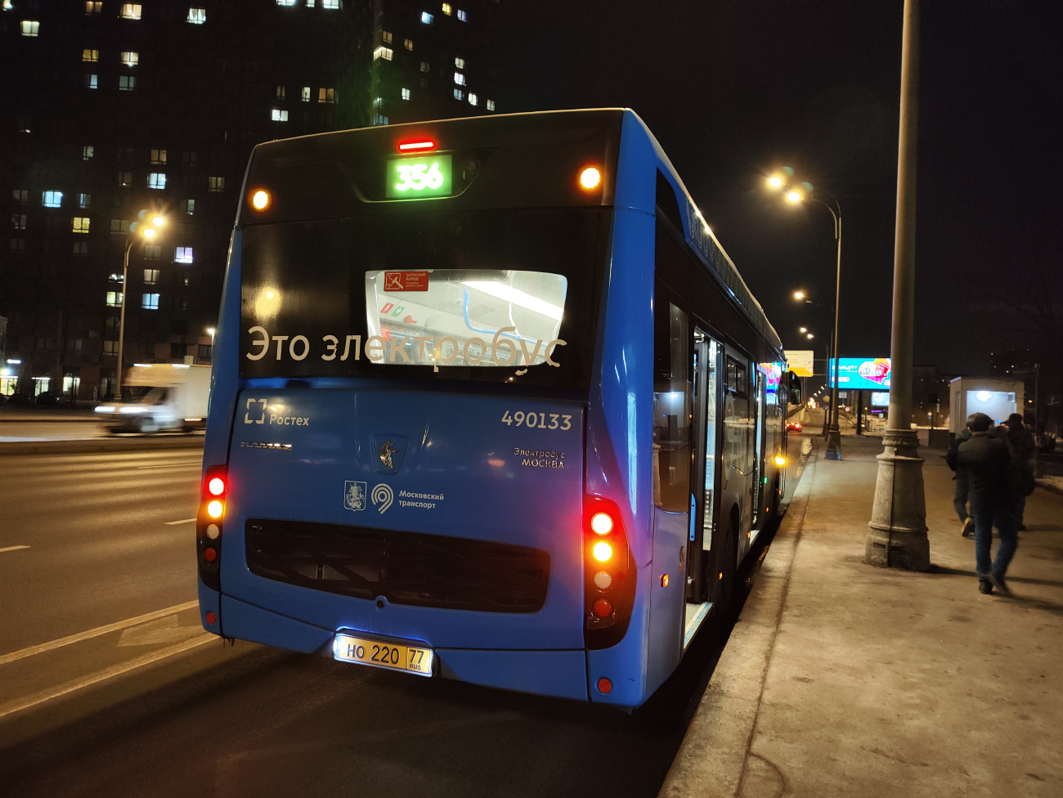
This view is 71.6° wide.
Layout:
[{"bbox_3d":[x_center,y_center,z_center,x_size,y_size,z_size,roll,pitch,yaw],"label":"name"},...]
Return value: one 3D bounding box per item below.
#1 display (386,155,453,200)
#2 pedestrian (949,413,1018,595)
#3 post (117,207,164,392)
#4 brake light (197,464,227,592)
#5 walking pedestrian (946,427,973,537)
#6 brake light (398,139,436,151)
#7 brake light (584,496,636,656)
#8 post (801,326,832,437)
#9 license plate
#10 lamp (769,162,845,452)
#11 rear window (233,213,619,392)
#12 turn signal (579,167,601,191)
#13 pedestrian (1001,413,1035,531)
[{"bbox_3d":[-0.563,-1.105,3.681,0.375,0.200,0.050,2,-1,22],"label":"display"},{"bbox_3d":[4.431,1.006,7.227,0.550,1.730,0.500,1,-1,27],"label":"pedestrian"},{"bbox_3d":[-23.881,-4.684,44.660,3.250,12.200,0.750,2,-1,21],"label":"post"},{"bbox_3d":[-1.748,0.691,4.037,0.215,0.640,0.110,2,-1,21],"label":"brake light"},{"bbox_3d":[6.655,1.198,11.200,0.580,1.680,0.600,2,-1,23],"label":"walking pedestrian"},{"bbox_3d":[-0.574,-1.276,3.708,0.215,0.040,0.035,2,-1,22],"label":"brake light"},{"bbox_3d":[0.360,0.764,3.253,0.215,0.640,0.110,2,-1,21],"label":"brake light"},{"bbox_3d":[32.244,-1.902,84.060,3.250,12.200,0.750,2,-1,21],"label":"post"},{"bbox_3d":[-0.727,1.248,3.606,0.530,0.125,0.020,2,-1,21],"label":"license plate"},{"bbox_3d":[12.325,-3.565,32.720,2.900,12.300,2.000,2,-1,22],"label":"lamp"},{"bbox_3d":[-0.633,-0.493,3.665,2.090,0.840,0.090,2,-1,22],"label":"rear window"},{"bbox_3d":[0.272,-1.017,3.400,0.100,0.100,0.035,2,-1,21],"label":"turn signal"},{"bbox_3d":[7.575,1.152,11.539,0.550,1.790,0.500,1,-1,27],"label":"pedestrian"}]

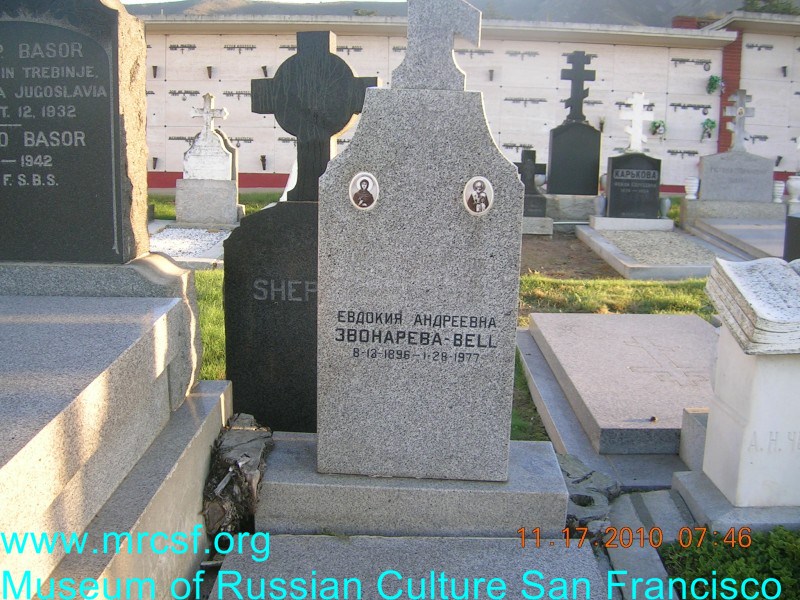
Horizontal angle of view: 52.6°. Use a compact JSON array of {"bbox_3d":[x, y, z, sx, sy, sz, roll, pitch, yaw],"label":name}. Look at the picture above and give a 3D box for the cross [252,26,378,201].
[{"bbox_3d":[-0.299,-0.655,2.917,0.456,0.599,0.130,2,10,6],"label":"cross"}]

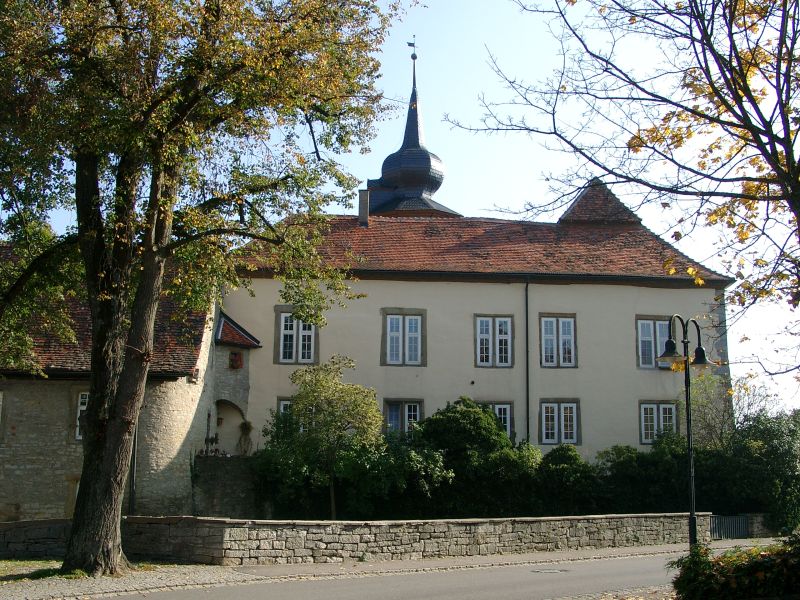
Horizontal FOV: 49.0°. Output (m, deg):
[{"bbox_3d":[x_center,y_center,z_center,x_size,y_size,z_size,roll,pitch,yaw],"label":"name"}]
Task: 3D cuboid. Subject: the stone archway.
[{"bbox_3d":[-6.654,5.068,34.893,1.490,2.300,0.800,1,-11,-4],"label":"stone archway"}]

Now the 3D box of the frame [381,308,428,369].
[{"bbox_3d":[0.135,1.296,30.111,1.563,2.022,0.220,1,-10,-5],"label":"frame"}]

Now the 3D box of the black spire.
[{"bbox_3d":[0.719,-9.719,49.397,5.290,10.330,5.290,1,-11,-4],"label":"black spire"}]

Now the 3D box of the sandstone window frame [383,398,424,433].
[{"bbox_3d":[0.124,4.137,29.637,1.420,1.599,0.220,1,-10,-5],"label":"sandstone window frame"}]

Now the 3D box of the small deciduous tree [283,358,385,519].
[{"bbox_3d":[-1.715,3.658,23.006,2.567,4.423,2.567,0,-9,0],"label":"small deciduous tree"}]

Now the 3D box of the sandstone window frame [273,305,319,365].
[{"bbox_3d":[-3.501,1.205,29.766,1.533,2.017,0.220,1,-10,-5],"label":"sandstone window frame"}]

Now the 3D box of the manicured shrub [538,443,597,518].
[{"bbox_3d":[5.150,5.633,27.001,1.906,2.349,1.906,1,-10,-5],"label":"manicured shrub"}]

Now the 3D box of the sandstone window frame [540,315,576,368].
[{"bbox_3d":[5.492,1.434,30.619,1.343,1.955,0.220,1,-10,-5],"label":"sandstone window frame"}]

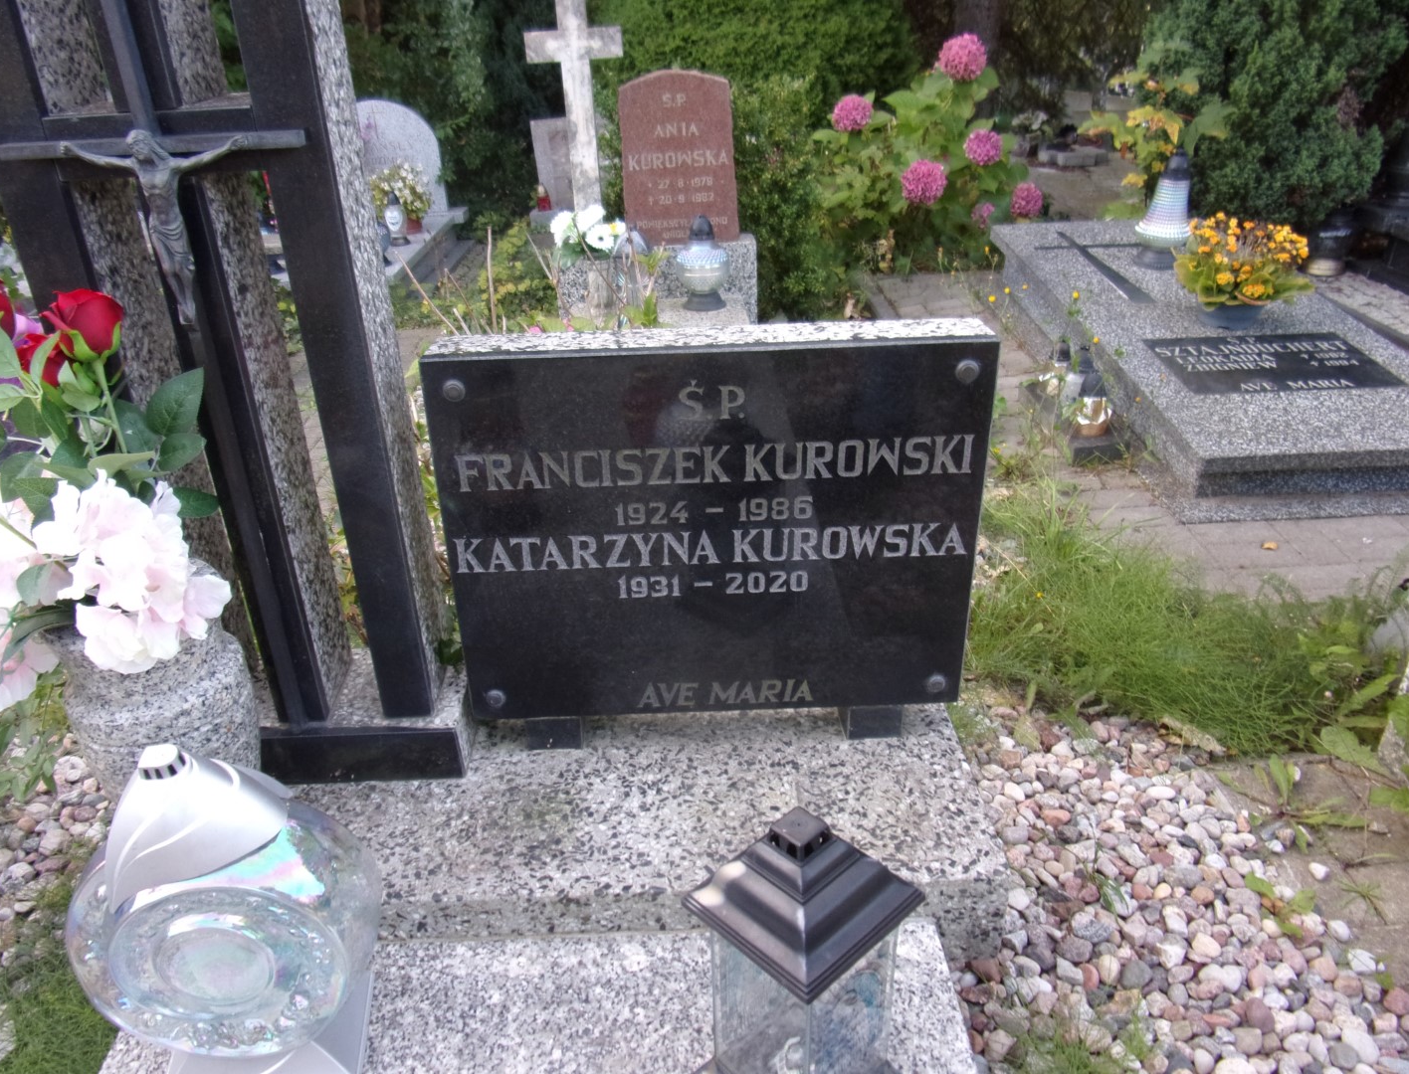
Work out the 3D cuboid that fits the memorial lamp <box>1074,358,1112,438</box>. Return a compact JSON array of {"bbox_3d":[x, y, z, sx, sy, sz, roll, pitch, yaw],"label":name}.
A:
[{"bbox_3d":[1.013,-0.360,2.590,0.100,0.185,0.100,-1,29,0],"label":"memorial lamp"}]

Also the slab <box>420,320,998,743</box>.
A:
[{"bbox_3d":[0.011,0.001,1.277,0.655,0.515,0.095,-1,26,0],"label":"slab"}]

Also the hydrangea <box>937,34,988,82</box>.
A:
[{"bbox_3d":[1.000,-1.859,3.850,0.185,0.175,0.180,-1,29,0],"label":"hydrangea"}]

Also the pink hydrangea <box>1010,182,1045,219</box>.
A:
[{"bbox_3d":[1.372,-1.431,4.220,0.150,0.150,0.150,-1,29,0],"label":"pink hydrangea"}]

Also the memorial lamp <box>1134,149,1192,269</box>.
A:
[{"bbox_3d":[1.595,-1.128,3.448,0.185,0.385,0.185,-1,29,0],"label":"memorial lamp"}]

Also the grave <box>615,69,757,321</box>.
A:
[{"bbox_3d":[-0.057,-1.044,3.286,0.490,0.860,0.380,-3,29,1],"label":"grave"}]

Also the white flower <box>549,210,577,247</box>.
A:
[{"bbox_3d":[-0.443,-0.970,3.120,0.088,0.105,0.080,10,31,19],"label":"white flower"}]

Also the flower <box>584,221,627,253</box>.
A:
[{"bbox_3d":[-0.309,-0.938,3.100,0.128,0.090,0.085,-4,29,-5],"label":"flower"}]

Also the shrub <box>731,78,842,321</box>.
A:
[{"bbox_3d":[0.290,-1.181,3.556,0.410,0.840,0.390,-1,29,0],"label":"shrub"}]

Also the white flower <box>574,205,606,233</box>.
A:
[{"bbox_3d":[-0.361,-1.005,3.140,0.100,0.085,0.085,-1,29,0],"label":"white flower"}]

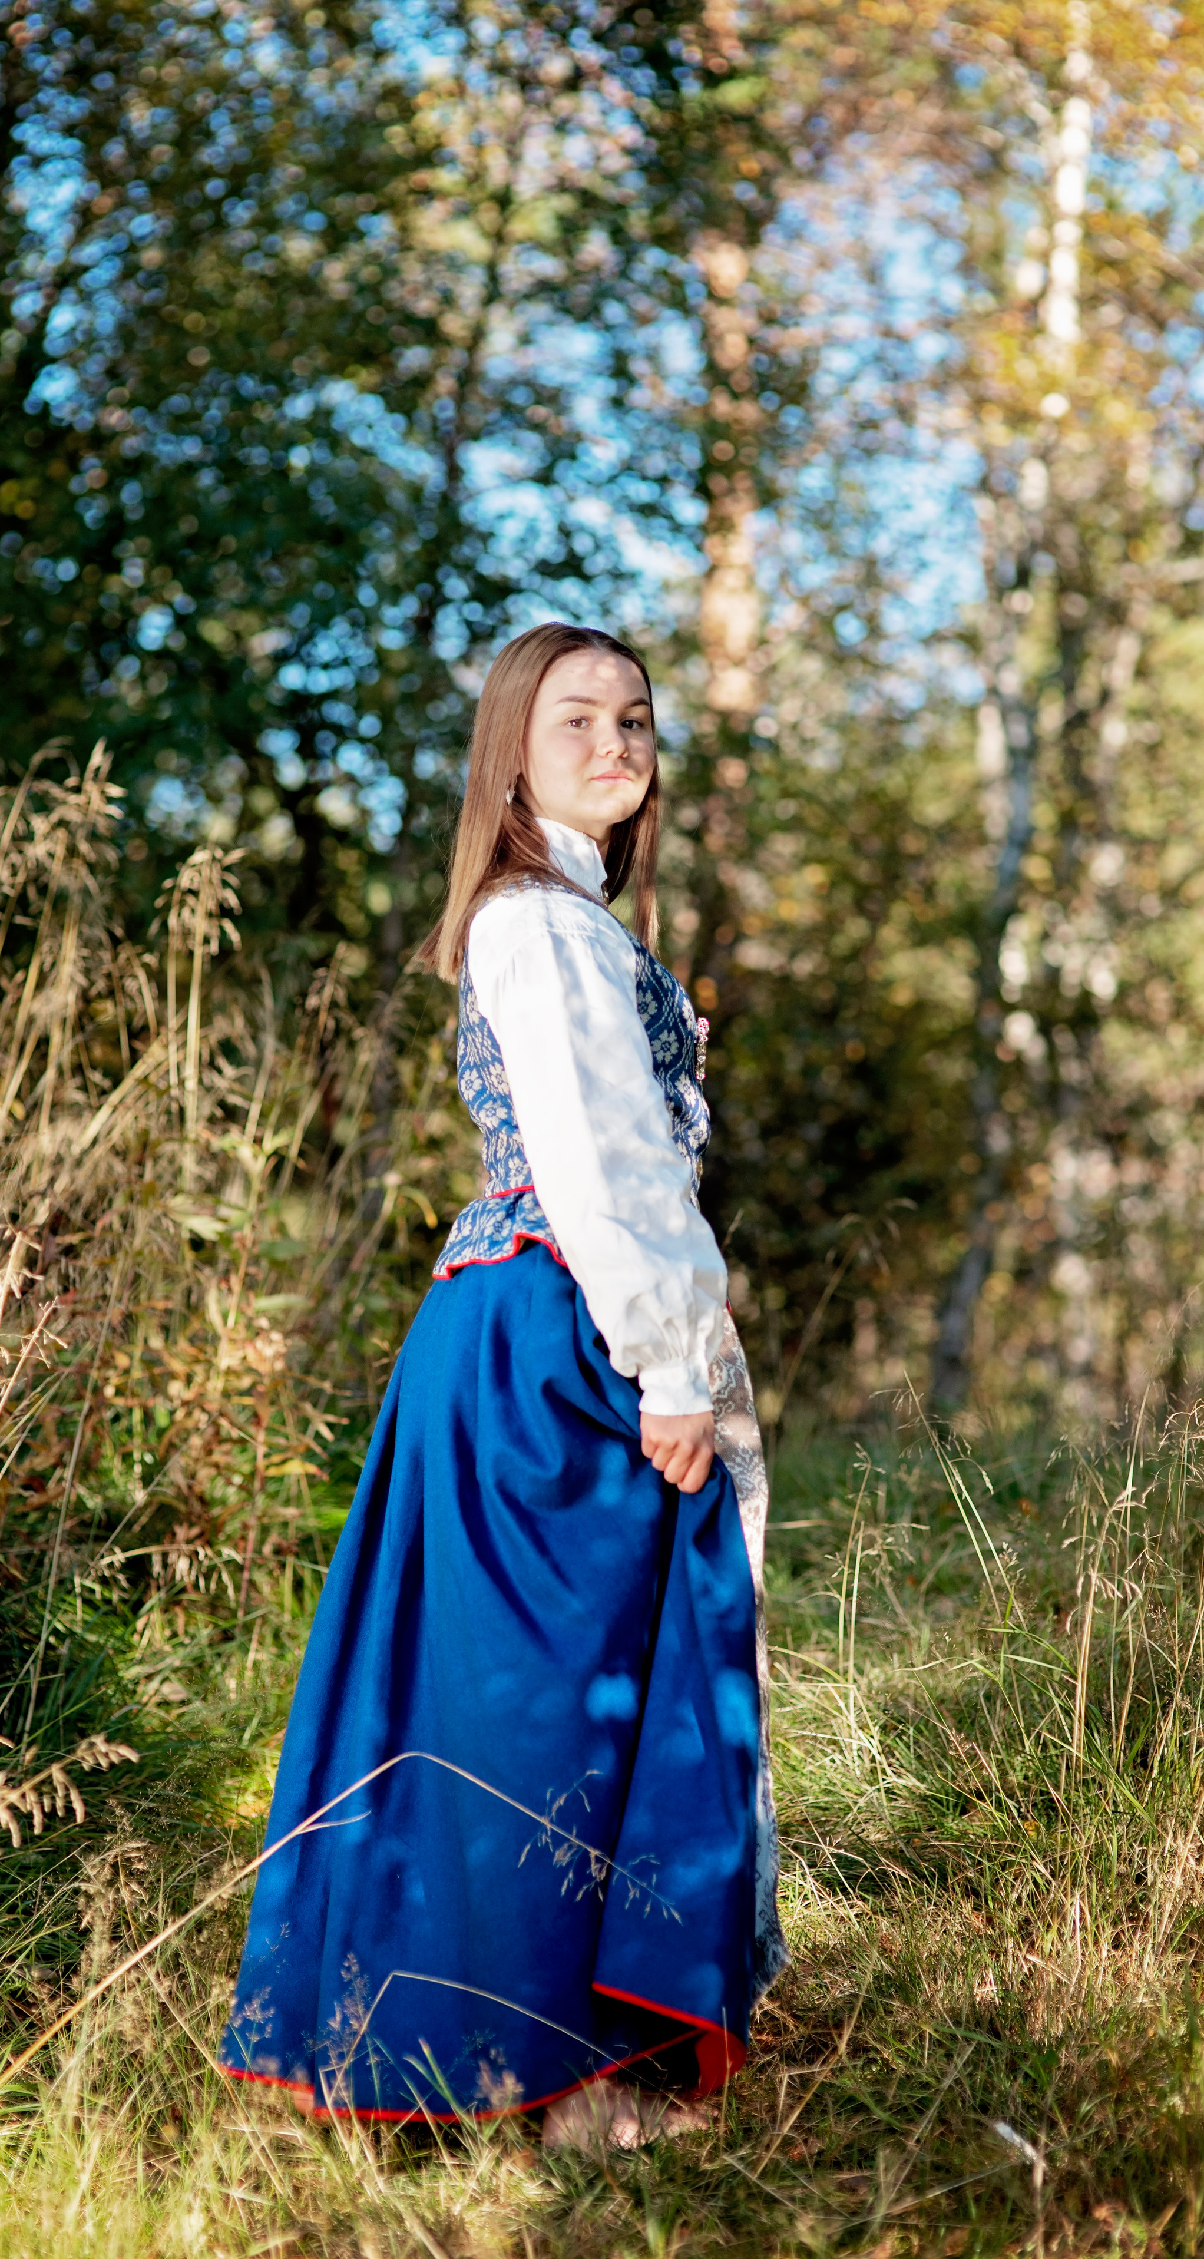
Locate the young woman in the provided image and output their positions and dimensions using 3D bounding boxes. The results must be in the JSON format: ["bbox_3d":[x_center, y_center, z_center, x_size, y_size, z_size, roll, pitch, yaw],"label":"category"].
[{"bbox_3d":[-0.110,0.270,5.830,0.610,1.650,0.550,0,1,3],"label":"young woman"}]

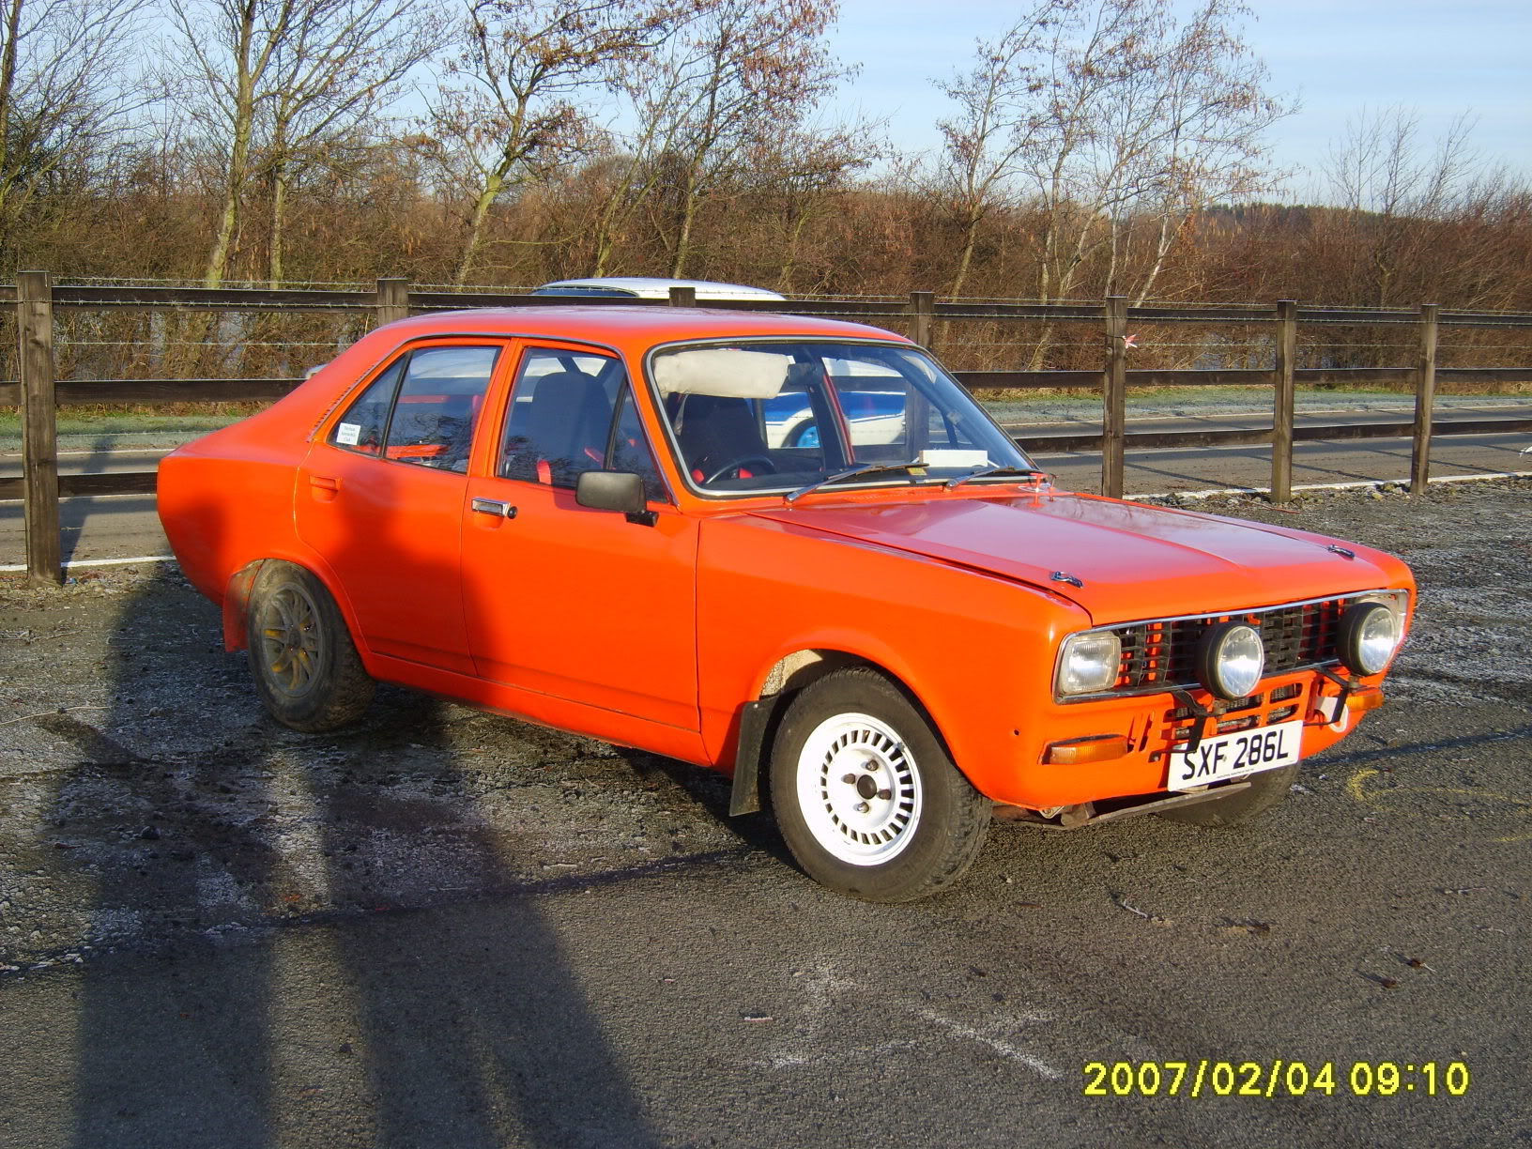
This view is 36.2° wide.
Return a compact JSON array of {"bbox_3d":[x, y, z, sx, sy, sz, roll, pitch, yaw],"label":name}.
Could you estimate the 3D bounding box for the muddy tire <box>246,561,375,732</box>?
[{"bbox_3d":[-1.432,0.205,7.389,0.162,0.586,0.586,-5,10,-42],"label":"muddy tire"}]

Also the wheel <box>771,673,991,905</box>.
[{"bbox_3d":[0.271,0.500,5.594,0.552,0.550,0.175,7,9,38],"label":"wheel"}]

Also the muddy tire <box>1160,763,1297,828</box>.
[{"bbox_3d":[1.189,0.412,6.436,0.552,0.550,0.175,7,9,38],"label":"muddy tire"}]

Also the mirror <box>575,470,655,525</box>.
[{"bbox_3d":[-0.381,-0.194,5.920,0.185,0.132,0.085,-2,8,-26],"label":"mirror"}]

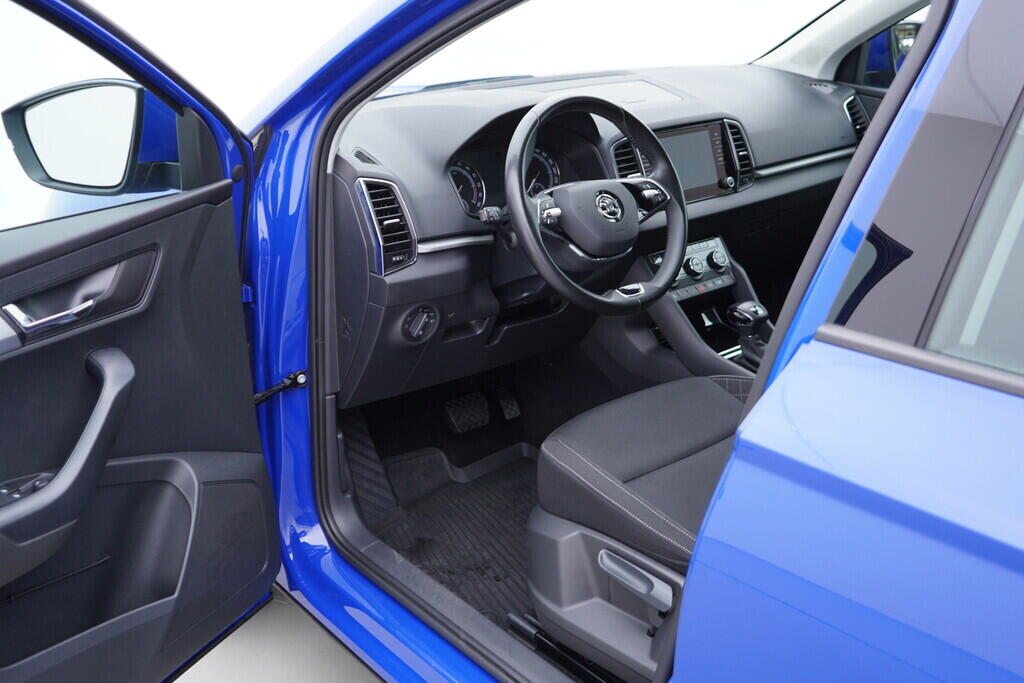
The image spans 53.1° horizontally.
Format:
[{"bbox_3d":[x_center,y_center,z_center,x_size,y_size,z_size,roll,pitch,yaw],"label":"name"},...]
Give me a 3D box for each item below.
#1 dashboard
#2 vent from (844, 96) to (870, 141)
[{"bbox_3d":[0.204,-0.305,2.150,1.440,0.475,0.460,-17,25,-37],"label":"dashboard"},{"bbox_3d":[0.801,-0.494,2.402,0.076,0.155,0.040,-17,3,-37],"label":"vent"}]

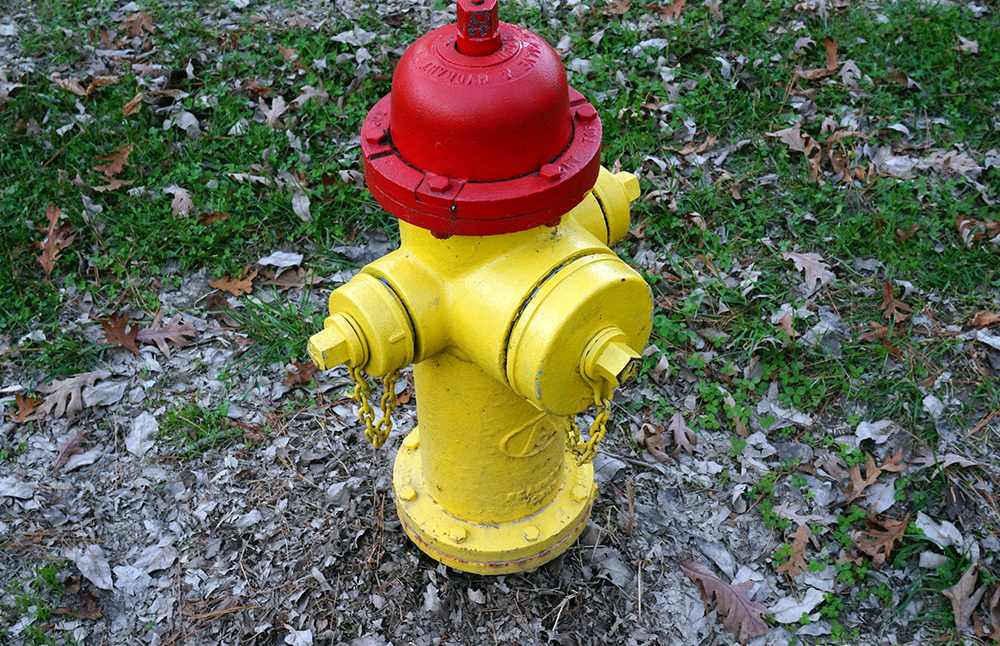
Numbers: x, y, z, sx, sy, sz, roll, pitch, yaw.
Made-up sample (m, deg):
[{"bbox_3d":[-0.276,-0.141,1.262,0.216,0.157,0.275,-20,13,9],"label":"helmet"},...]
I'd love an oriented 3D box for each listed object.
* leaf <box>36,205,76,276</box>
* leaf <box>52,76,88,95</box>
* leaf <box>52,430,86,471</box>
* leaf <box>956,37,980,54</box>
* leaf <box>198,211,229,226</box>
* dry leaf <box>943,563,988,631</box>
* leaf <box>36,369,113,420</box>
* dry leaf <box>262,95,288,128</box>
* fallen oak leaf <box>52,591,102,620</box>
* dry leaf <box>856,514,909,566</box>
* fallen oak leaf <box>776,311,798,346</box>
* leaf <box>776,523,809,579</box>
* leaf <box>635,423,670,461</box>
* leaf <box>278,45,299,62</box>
[{"bbox_3d":[-0.822,-0.155,2.154,0.068,0.030,0.156,-1,59,-8],"label":"leaf"},{"bbox_3d":[-0.890,-0.496,2.423,0.108,0.025,0.030,22,48,24],"label":"leaf"},{"bbox_3d":[-0.632,0.186,1.704,0.041,0.020,0.061,29,51,29],"label":"leaf"},{"bbox_3d":[1.054,-0.624,2.624,0.054,0.020,0.041,18,67,19],"label":"leaf"},{"bbox_3d":[-0.515,-0.190,2.097,0.053,0.020,0.022,-8,43,-7],"label":"leaf"},{"bbox_3d":[0.588,0.344,1.478,0.041,0.025,0.095,30,52,30],"label":"dry leaf"},{"bbox_3d":[-0.662,0.108,1.808,0.125,0.020,0.083,-29,49,-26],"label":"leaf"},{"bbox_3d":[-0.455,-0.427,2.349,0.055,0.030,0.094,-4,43,-3],"label":"dry leaf"},{"bbox_3d":[-0.543,0.365,1.512,0.064,0.020,0.034,5,43,7],"label":"fallen oak leaf"},{"bbox_3d":[0.538,0.296,1.640,0.054,0.028,0.104,23,47,25],"label":"dry leaf"},{"bbox_3d":[0.463,0.008,1.870,0.033,0.020,0.067,5,43,7],"label":"fallen oak leaf"},{"bbox_3d":[0.401,0.304,1.566,0.043,0.016,0.085,12,45,15],"label":"leaf"},{"bbox_3d":[0.230,0.182,1.770,0.046,0.030,0.069,-2,47,1],"label":"leaf"},{"bbox_3d":[-0.455,-0.581,2.500,0.036,0.025,0.065,-27,49,-25],"label":"leaf"}]

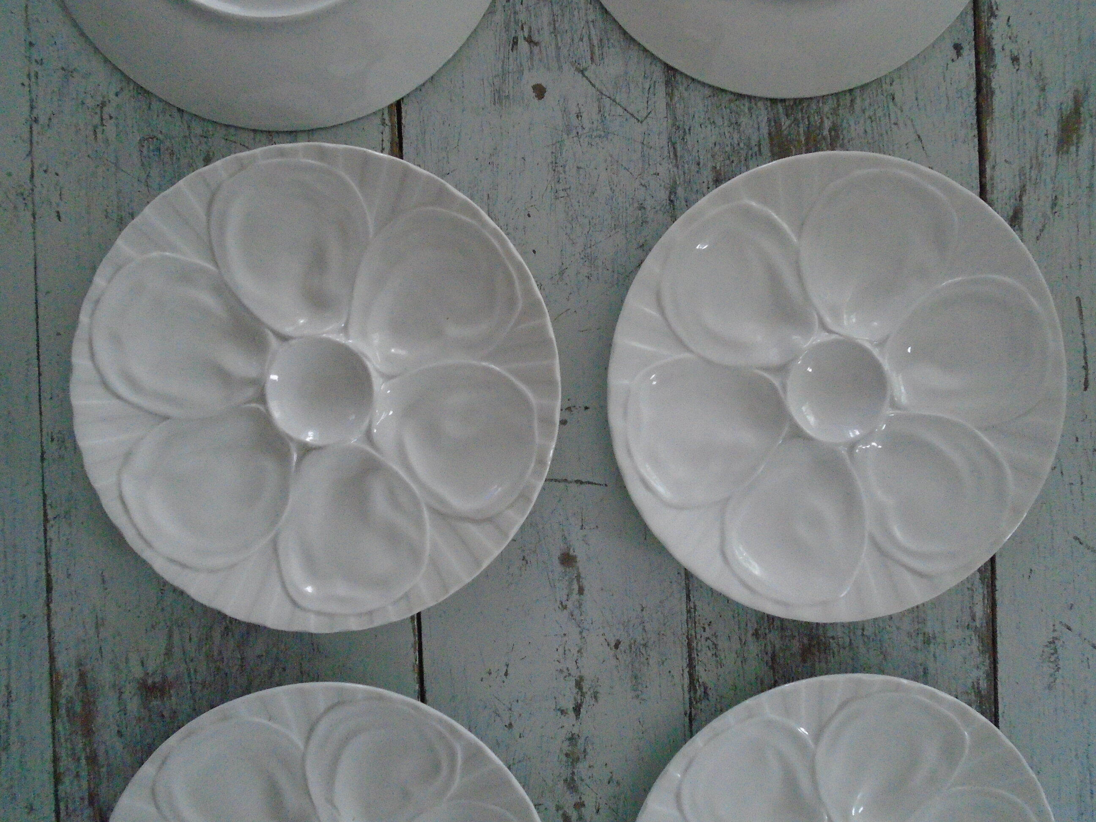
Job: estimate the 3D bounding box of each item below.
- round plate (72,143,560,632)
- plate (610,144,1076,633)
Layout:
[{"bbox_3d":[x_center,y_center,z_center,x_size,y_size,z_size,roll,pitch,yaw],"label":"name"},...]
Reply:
[{"bbox_3d":[-0.116,-0.010,0.426,0.245,0.026,0.245,0,94,-3],"label":"round plate"},{"bbox_3d":[0.152,-0.011,0.441,0.245,0.026,0.245,0,94,-3],"label":"plate"}]

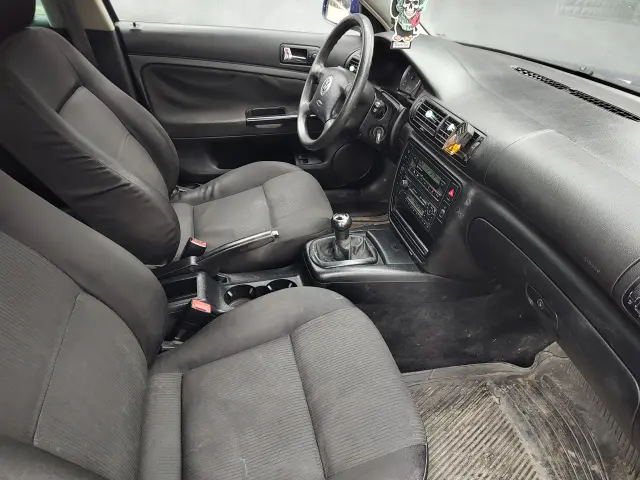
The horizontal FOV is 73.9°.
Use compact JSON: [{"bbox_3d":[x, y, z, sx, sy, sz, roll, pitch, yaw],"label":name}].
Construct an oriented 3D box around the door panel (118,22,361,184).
[{"bbox_3d":[-0.172,-0.426,1.579,0.960,0.640,0.130,-5,35,-14],"label":"door panel"}]

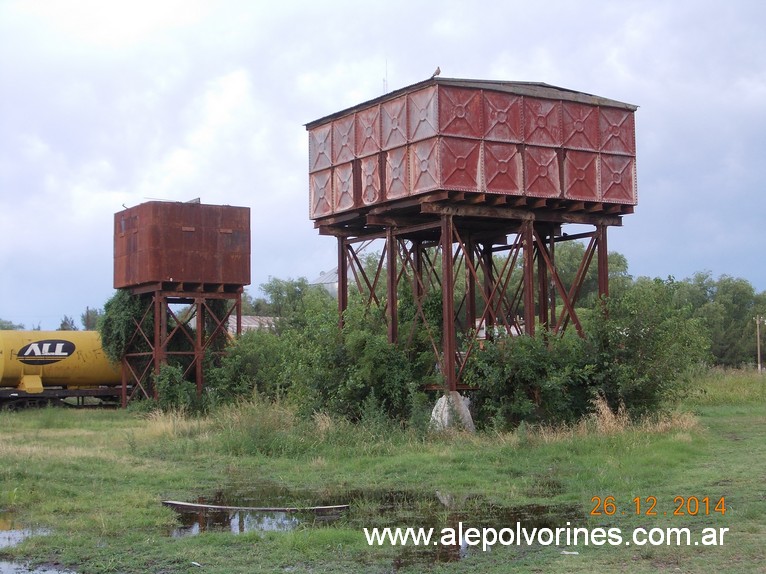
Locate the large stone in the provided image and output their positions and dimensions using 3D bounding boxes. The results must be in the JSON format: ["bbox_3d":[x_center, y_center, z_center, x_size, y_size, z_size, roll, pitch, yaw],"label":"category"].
[{"bbox_3d":[1.618,2.956,31.149,0.900,1.035,0.900,2,-5,-32],"label":"large stone"}]

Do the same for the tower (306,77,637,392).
[{"bbox_3d":[2.271,-1.030,34.610,6.250,7.506,6.250,2,-5,-32],"label":"tower"}]

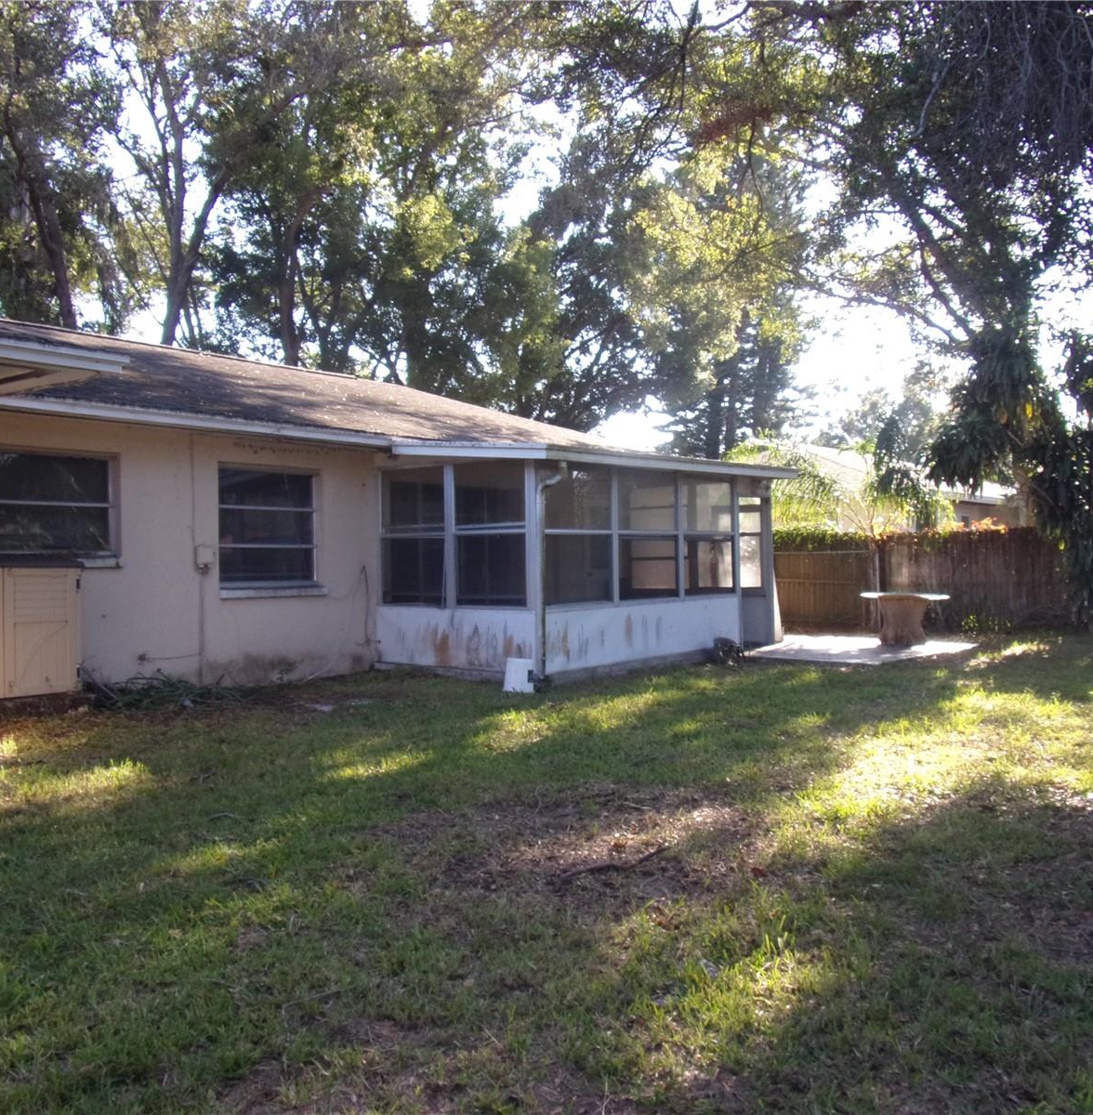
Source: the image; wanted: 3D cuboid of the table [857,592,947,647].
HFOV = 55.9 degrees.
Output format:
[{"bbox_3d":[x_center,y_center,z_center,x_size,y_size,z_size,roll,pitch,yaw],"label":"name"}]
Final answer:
[{"bbox_3d":[5.292,0.916,15.200,1.330,0.720,1.330,-1,0,0],"label":"table"}]

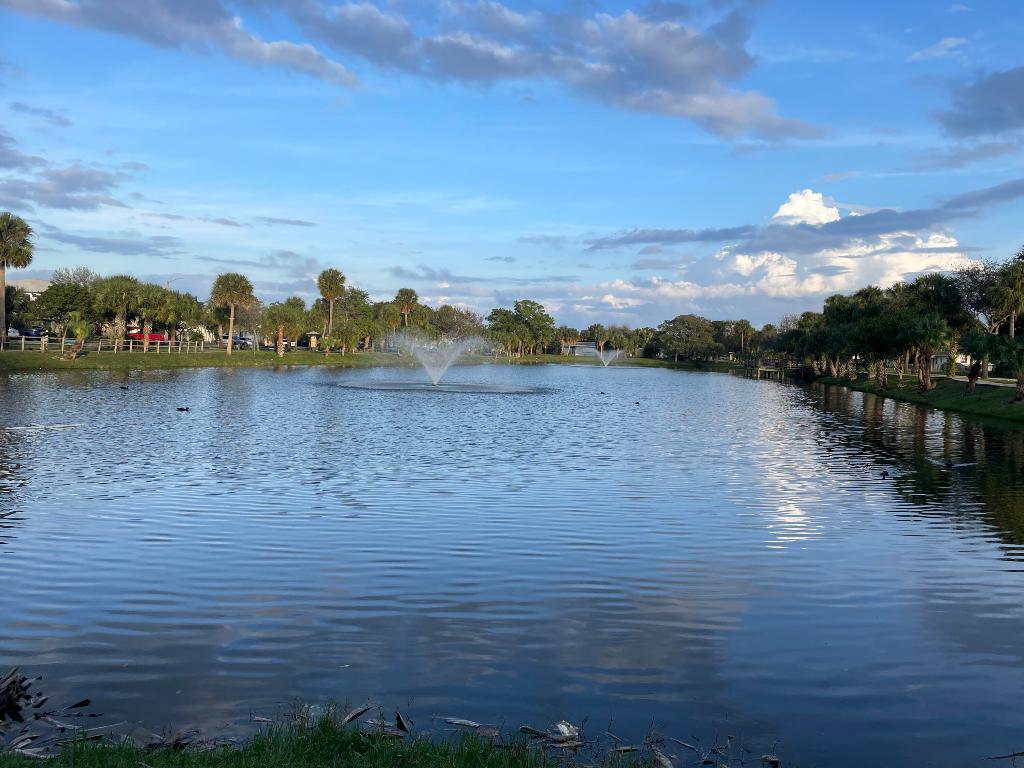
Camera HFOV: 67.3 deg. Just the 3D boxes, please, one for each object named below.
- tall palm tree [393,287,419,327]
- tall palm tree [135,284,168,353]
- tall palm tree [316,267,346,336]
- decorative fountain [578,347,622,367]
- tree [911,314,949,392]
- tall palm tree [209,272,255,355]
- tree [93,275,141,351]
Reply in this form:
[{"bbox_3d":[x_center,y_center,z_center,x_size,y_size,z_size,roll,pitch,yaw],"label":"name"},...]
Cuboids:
[{"bbox_3d":[-16.110,-9.743,118.000,3.500,9.820,3.500,1,2,-8],"label":"tall palm tree"},{"bbox_3d":[-33.045,-6.027,70.500,3.300,6.190,3.300,0,3,-25],"label":"tall palm tree"},{"bbox_3d":[-23.599,-9.557,100.000,3.600,10.790,3.600,1,2,-13],"label":"tall palm tree"},{"bbox_3d":[13.994,-4.278,123.000,7.300,3.120,7.300,2,2,6],"label":"decorative fountain"},{"bbox_3d":[24.457,-1.814,45.000,2.400,4.510,2.400,3,3,28],"label":"tree"},{"bbox_3d":[-28.033,-6.983,77.000,4.300,8.260,4.300,1,2,-20],"label":"tall palm tree"},{"bbox_3d":[-35.225,-6.288,68.500,4.200,6.750,4.200,0,3,-27],"label":"tree"}]

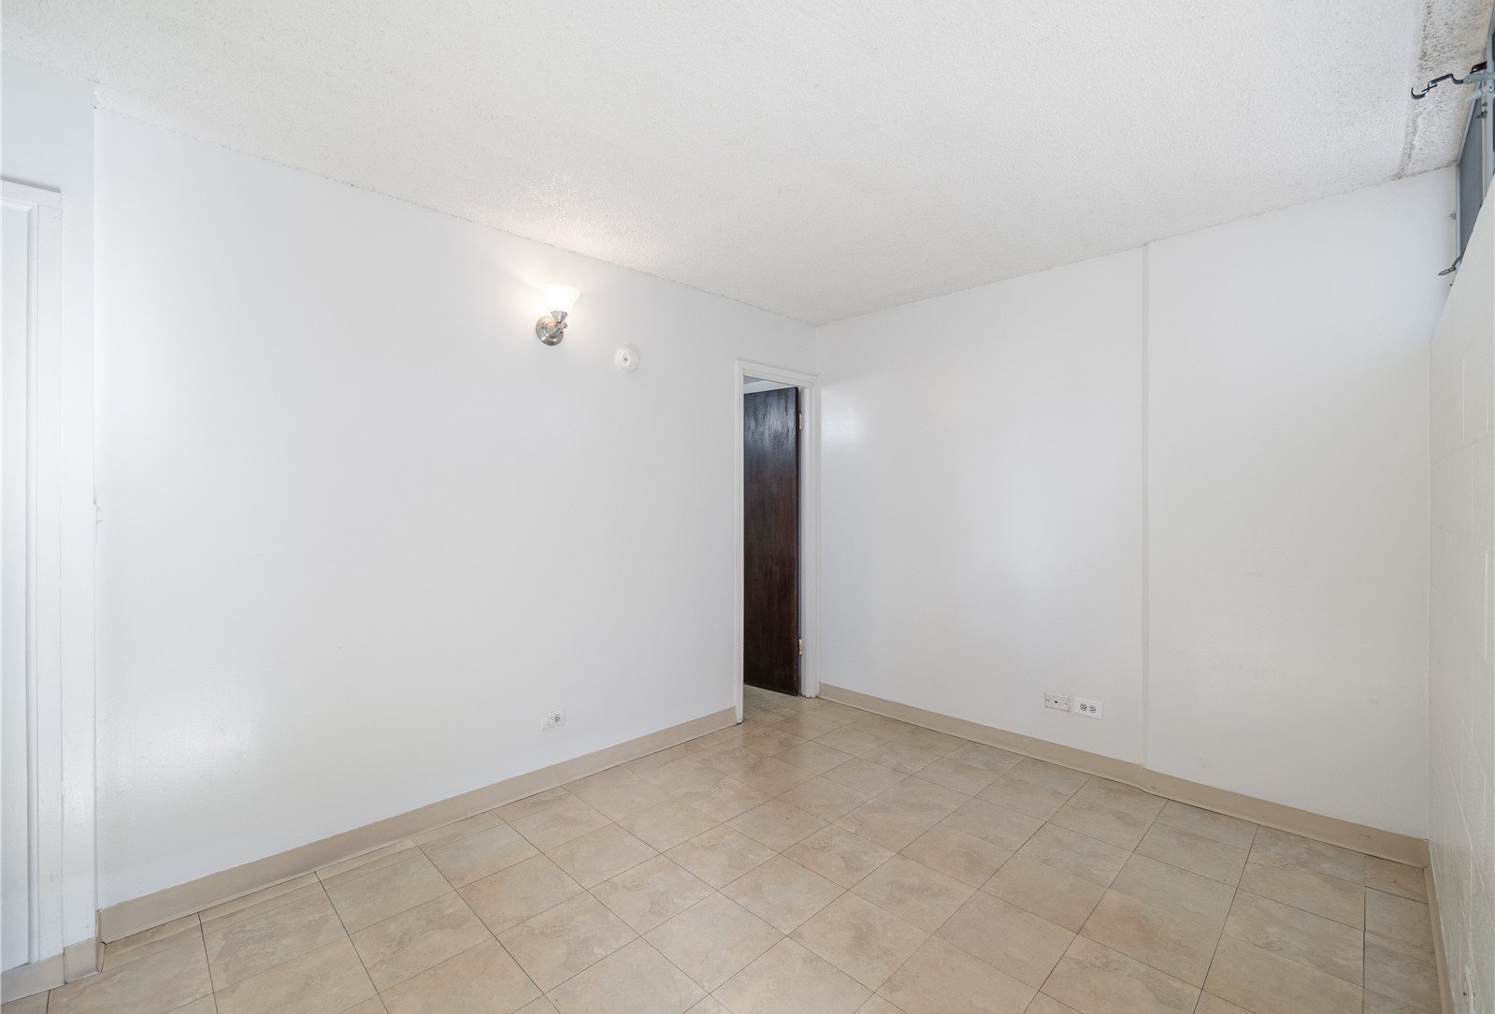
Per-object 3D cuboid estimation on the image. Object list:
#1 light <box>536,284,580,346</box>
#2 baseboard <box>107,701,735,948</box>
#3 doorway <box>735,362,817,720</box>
[{"bbox_3d":[-0.834,-0.836,2.654,0.145,0.227,0.170,0,0,-43],"label":"light"},{"bbox_3d":[-0.974,1.211,2.621,2.500,0.105,0.018,0,0,-43],"label":"baseboard"},{"bbox_3d":[0.172,0.200,3.782,0.730,2.115,0.130,0,0,-43],"label":"doorway"}]

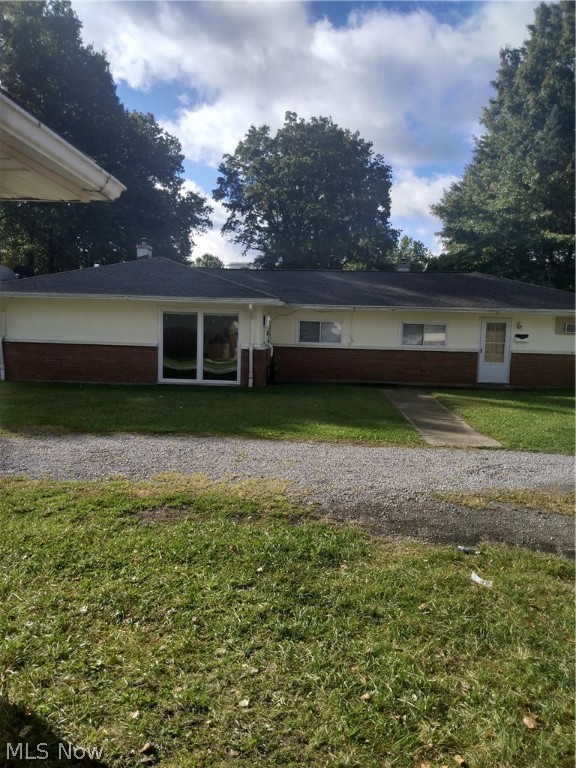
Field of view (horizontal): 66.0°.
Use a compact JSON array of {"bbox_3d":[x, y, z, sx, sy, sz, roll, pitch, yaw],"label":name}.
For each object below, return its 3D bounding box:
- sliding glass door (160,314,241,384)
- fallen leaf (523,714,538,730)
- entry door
[{"bbox_3d":[-2.380,-0.966,12.032,2.200,2.030,0.120,2,6,3],"label":"sliding glass door"},{"bbox_3d":[0.973,1.358,1.780,0.055,0.020,0.060,2,6,3],"label":"fallen leaf"},{"bbox_3d":[6.596,-1.040,14.140,0.970,2.070,0.100,2,6,3],"label":"entry door"}]

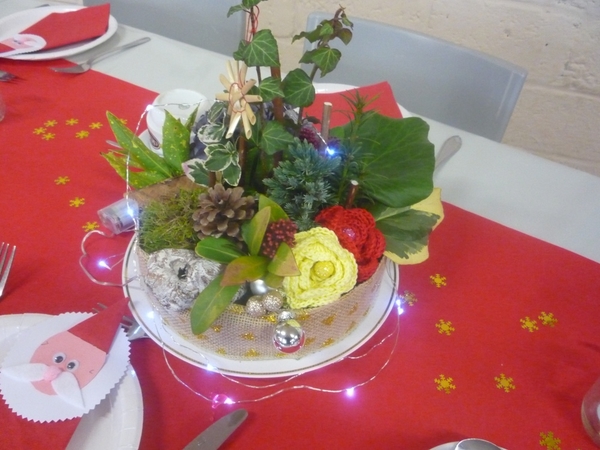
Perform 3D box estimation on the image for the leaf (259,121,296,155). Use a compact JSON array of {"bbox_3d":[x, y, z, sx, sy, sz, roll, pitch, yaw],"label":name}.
[{"bbox_3d":[-0.021,-0.080,0.475,0.034,0.033,0.009,14,0,-11],"label":"leaf"}]

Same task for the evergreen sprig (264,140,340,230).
[{"bbox_3d":[0.002,-0.036,0.470,0.068,0.080,0.052,3,44,0],"label":"evergreen sprig"}]

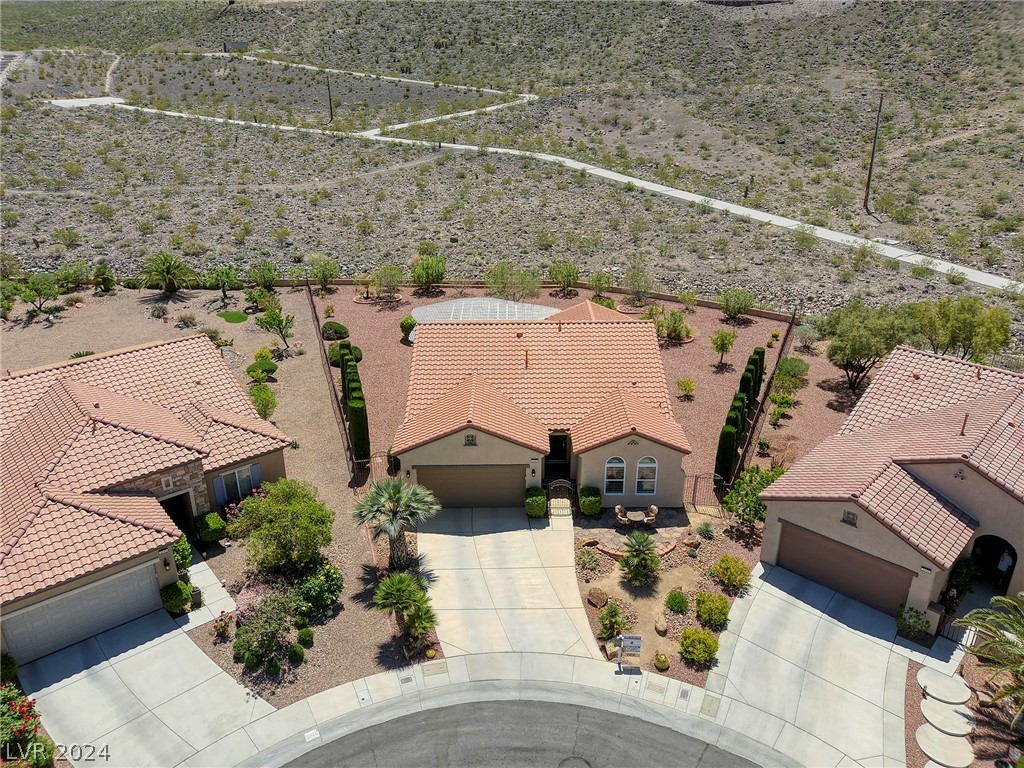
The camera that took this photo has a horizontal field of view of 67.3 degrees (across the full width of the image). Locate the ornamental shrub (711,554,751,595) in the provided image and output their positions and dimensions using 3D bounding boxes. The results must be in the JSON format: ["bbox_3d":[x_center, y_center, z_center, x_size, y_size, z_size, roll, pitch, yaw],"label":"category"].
[{"bbox_3d":[8.509,7.290,29.745,1.380,1.200,1.380,0,22,0],"label":"ornamental shrub"}]

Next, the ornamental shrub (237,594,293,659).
[{"bbox_3d":[-8.641,8.432,26.793,1.950,2.000,2.100,0,23,0],"label":"ornamental shrub"}]

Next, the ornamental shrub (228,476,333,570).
[{"bbox_3d":[-9.404,5.720,31.391,4.200,3.150,4.200,0,23,0],"label":"ornamental shrub"}]

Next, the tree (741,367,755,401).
[{"bbox_3d":[13.169,0.458,42.994,0.730,2.950,0.730,0,22,0],"label":"tree"}]

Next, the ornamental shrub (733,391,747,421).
[{"bbox_3d":[11.620,1.880,39.550,0.700,2.800,0.700,0,23,0],"label":"ornamental shrub"}]

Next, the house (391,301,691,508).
[{"bbox_3d":[1.229,-0.526,41.343,12.874,5.854,17.823,0,24,0],"label":"house"}]

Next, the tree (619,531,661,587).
[{"bbox_3d":[4.909,6.724,29.644,1.600,2.150,1.600,0,23,0],"label":"tree"}]

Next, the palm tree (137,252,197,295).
[{"bbox_3d":[-31.729,-10.095,70.164,5.200,3.500,5.200,0,22,0],"label":"palm tree"}]

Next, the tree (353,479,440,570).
[{"bbox_3d":[-4.542,5.620,30.049,3.300,3.600,3.300,0,22,0],"label":"tree"}]

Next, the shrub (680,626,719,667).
[{"bbox_3d":[6.324,8.911,26.010,1.320,1.250,1.320,0,22,0],"label":"shrub"}]

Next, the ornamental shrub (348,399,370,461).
[{"bbox_3d":[-7.581,2.363,38.469,0.820,3.000,0.820,0,23,0],"label":"ornamental shrub"}]

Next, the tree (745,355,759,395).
[{"bbox_3d":[13.830,-0.250,44.400,0.680,2.850,0.680,0,23,0],"label":"tree"}]

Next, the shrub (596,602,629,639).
[{"bbox_3d":[3.626,8.482,27.505,1.120,1.200,1.120,0,24,0],"label":"shrub"}]

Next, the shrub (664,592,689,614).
[{"bbox_3d":[6.161,8.149,28.681,0.860,0.740,0.860,0,24,0],"label":"shrub"}]

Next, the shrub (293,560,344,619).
[{"bbox_3d":[-7.178,7.659,28.568,1.880,1.800,1.900,0,23,0],"label":"shrub"}]

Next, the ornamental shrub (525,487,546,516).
[{"bbox_3d":[1.067,5.245,33.937,0.940,1.050,0.920,0,22,0],"label":"ornamental shrub"}]

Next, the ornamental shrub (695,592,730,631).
[{"bbox_3d":[7.321,8.254,27.986,1.240,1.170,1.240,0,24,0],"label":"ornamental shrub"}]

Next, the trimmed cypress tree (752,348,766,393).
[{"bbox_3d":[14.520,-0.720,45.550,0.680,2.850,0.680,0,23,0],"label":"trimmed cypress tree"}]

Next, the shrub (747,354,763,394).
[{"bbox_3d":[13.864,-0.114,44.408,0.730,2.950,0.730,0,22,0],"label":"shrub"}]

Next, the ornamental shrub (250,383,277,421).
[{"bbox_3d":[-13.933,1.042,43.228,1.460,2.108,1.460,0,24,0],"label":"ornamental shrub"}]

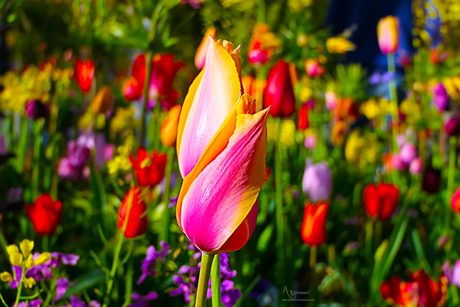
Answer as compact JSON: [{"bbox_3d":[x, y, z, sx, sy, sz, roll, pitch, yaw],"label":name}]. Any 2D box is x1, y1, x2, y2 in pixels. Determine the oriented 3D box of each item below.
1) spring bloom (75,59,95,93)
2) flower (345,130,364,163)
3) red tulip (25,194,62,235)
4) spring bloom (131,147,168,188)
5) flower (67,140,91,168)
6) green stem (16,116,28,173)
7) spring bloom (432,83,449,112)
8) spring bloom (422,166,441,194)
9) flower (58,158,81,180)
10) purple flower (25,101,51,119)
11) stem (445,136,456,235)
[{"bbox_3d":[-0.284,-0.153,1.500,0.039,0.064,0.039,0,8,0],"label":"spring bloom"},{"bbox_3d":[0.252,-0.014,1.550,0.041,0.064,0.041,0,8,0],"label":"flower"},{"bbox_3d":[-0.267,0.087,1.100,0.053,0.058,0.050,0,8,0],"label":"red tulip"},{"bbox_3d":[-0.115,0.021,1.080,0.049,0.054,0.049,0,10,0],"label":"spring bloom"},{"bbox_3d":[-0.316,0.002,1.600,0.048,0.057,0.048,0,8,0],"label":"flower"},{"bbox_3d":[-0.500,-0.022,1.850,0.013,0.137,0.013,5,8,0],"label":"green stem"},{"bbox_3d":[0.412,-0.110,1.500,0.032,0.057,0.032,0,8,0],"label":"spring bloom"},{"bbox_3d":[0.407,0.055,1.550,0.036,0.056,0.036,0,8,0],"label":"spring bloom"},{"bbox_3d":[-0.314,0.031,1.500,0.043,0.042,0.043,0,10,0],"label":"flower"},{"bbox_3d":[-0.402,-0.092,1.600,0.052,0.039,0.052,0,10,0],"label":"purple flower"},{"bbox_3d":[0.431,0.061,1.500,0.013,0.190,0.013,3,8,0],"label":"stem"}]

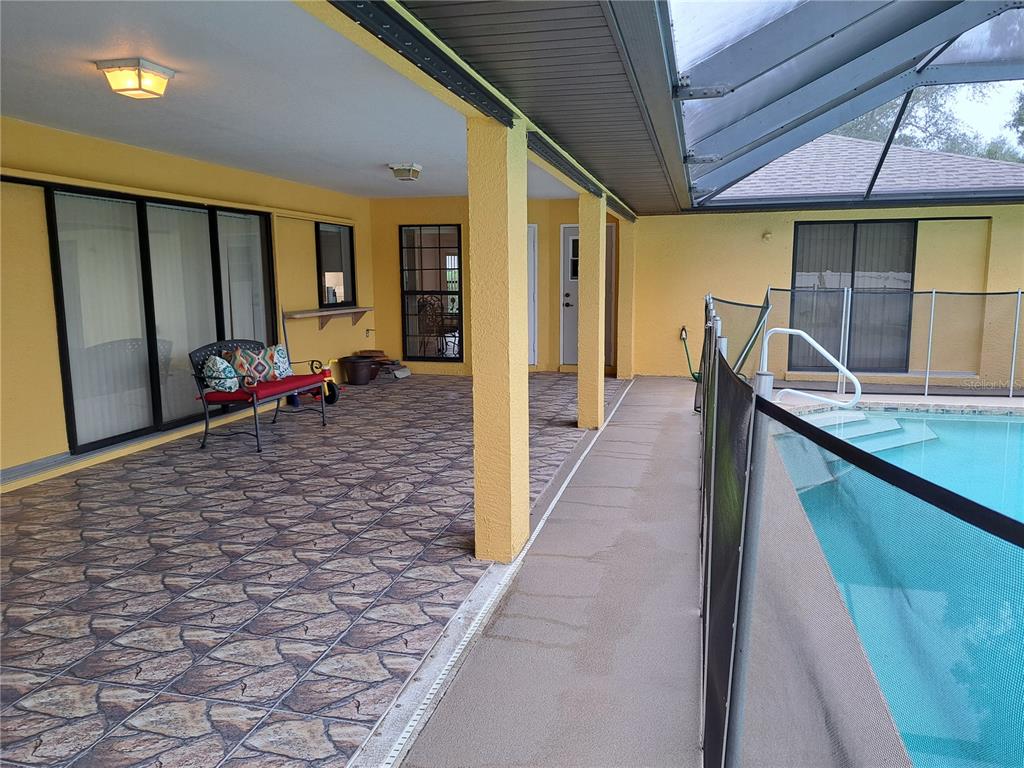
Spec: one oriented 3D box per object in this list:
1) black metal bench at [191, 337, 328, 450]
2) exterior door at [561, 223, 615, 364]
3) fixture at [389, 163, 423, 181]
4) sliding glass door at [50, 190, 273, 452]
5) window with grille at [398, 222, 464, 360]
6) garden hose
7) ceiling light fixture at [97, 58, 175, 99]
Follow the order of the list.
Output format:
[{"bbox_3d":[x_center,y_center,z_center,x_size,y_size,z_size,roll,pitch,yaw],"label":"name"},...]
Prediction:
[{"bbox_3d":[-2.273,0.047,6.386,0.680,0.855,1.140,2,9,14],"label":"black metal bench"},{"bbox_3d":[1.087,-1.270,10.282,0.800,2.060,0.080,2,9,14],"label":"exterior door"},{"bbox_3d":[-1.084,-2.139,7.194,0.270,0.130,0.270,2,9,14],"label":"fixture"},{"bbox_3d":[-3.080,-0.666,6.779,0.100,2.040,2.870,2,9,14],"label":"sliding glass door"},{"bbox_3d":[-1.162,-1.291,10.248,0.930,1.950,0.080,2,9,14],"label":"window with grille"},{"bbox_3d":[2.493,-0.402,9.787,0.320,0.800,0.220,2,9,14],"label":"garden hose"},{"bbox_3d":[-1.993,-1.618,3.783,0.265,0.130,0.265,2,9,14],"label":"ceiling light fixture"}]

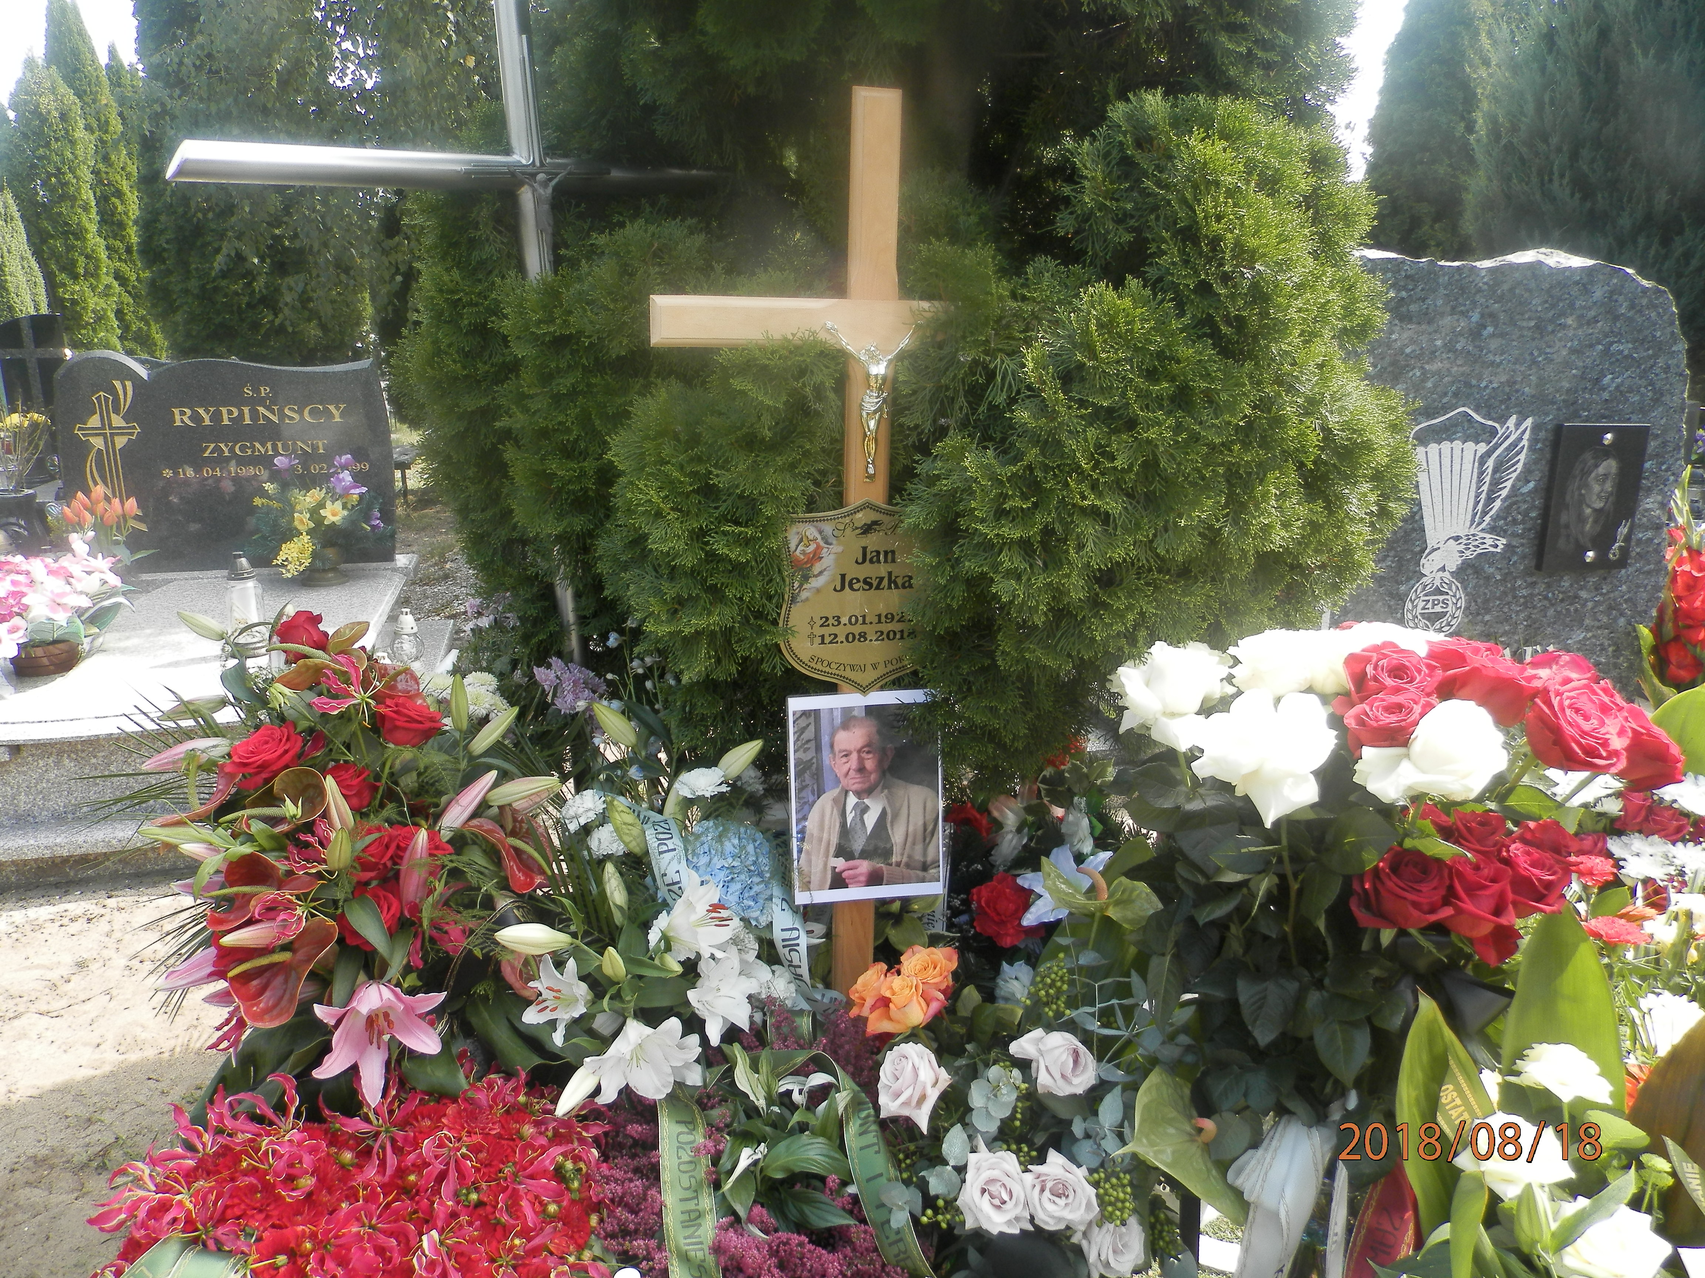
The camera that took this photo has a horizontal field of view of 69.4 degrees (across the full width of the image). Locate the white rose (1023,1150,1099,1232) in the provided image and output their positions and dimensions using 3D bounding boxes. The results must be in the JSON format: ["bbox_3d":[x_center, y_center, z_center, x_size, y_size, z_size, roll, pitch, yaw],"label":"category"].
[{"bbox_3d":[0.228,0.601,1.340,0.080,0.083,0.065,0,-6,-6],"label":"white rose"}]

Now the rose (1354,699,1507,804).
[{"bbox_3d":[0.535,0.103,1.140,0.135,0.095,0.110,2,6,6],"label":"rose"}]

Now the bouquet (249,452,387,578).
[{"bbox_3d":[-1.542,-0.355,3.550,0.390,0.370,0.300,-2,18,-5],"label":"bouquet"}]

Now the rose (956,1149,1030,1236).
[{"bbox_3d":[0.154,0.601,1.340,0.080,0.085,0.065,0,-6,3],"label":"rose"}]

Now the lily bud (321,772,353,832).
[{"bbox_3d":[-0.577,0.184,1.380,0.028,0.070,0.028,-16,18,0],"label":"lily bud"}]

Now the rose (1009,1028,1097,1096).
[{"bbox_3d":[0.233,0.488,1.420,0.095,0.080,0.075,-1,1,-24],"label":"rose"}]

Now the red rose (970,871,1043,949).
[{"bbox_3d":[0.191,0.339,1.530,0.090,0.092,0.070,0,0,6],"label":"red rose"}]

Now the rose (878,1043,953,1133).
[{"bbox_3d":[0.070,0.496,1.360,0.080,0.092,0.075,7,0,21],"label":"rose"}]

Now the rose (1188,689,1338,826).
[{"bbox_3d":[0.334,0.095,1.000,0.115,0.090,0.110,0,57,0],"label":"rose"}]

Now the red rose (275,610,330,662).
[{"bbox_3d":[-0.652,-0.003,1.460,0.062,0.060,0.062,1,20,0],"label":"red rose"}]

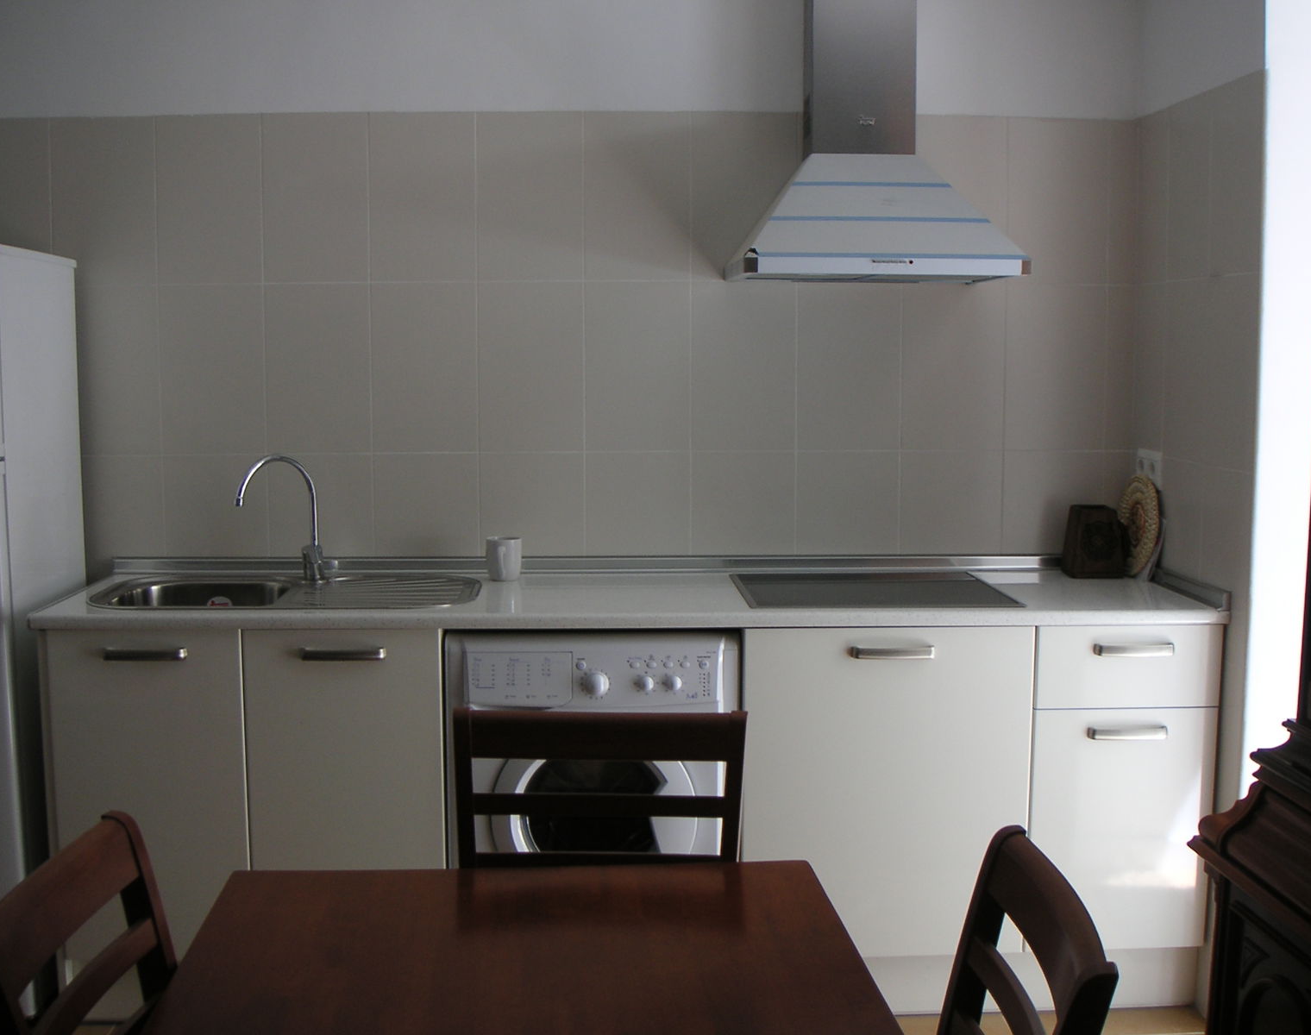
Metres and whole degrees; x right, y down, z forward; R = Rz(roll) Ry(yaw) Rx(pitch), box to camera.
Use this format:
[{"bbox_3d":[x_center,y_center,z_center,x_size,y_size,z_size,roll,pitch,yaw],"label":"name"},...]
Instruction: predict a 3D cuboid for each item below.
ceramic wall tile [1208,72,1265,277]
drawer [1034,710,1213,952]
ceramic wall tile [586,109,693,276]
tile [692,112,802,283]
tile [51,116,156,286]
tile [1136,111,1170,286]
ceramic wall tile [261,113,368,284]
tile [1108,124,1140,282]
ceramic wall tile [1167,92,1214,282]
[{"bbox_3d":[1.154,-0.671,3.000,0.010,0.390,0.250,0,6,-2],"label":"ceramic wall tile"},{"bbox_3d":[0.945,0.618,3.353,0.395,0.520,0.500,0,5,-1],"label":"drawer"},{"bbox_3d":[-0.041,-0.743,3.518,0.250,0.396,0.010,0,6,-2],"label":"ceramic wall tile"},{"bbox_3d":[0.207,-0.750,3.547,0.250,0.398,0.010,0,5,-1],"label":"tile"},{"bbox_3d":[-1.276,-0.733,3.511,0.250,0.398,0.010,0,5,-1],"label":"tile"},{"bbox_3d":[1.146,-0.730,3.474,0.010,0.394,0.201,0,6,-2],"label":"tile"},{"bbox_3d":[-0.789,-0.742,3.523,0.250,0.398,0.010,0,5,-1],"label":"ceramic wall tile"},{"bbox_3d":[1.103,-0.739,3.564,0.072,0.396,0.010,0,6,-2],"label":"tile"},{"bbox_3d":[1.149,-0.701,3.251,0.010,0.390,0.250,0,6,-2],"label":"ceramic wall tile"}]

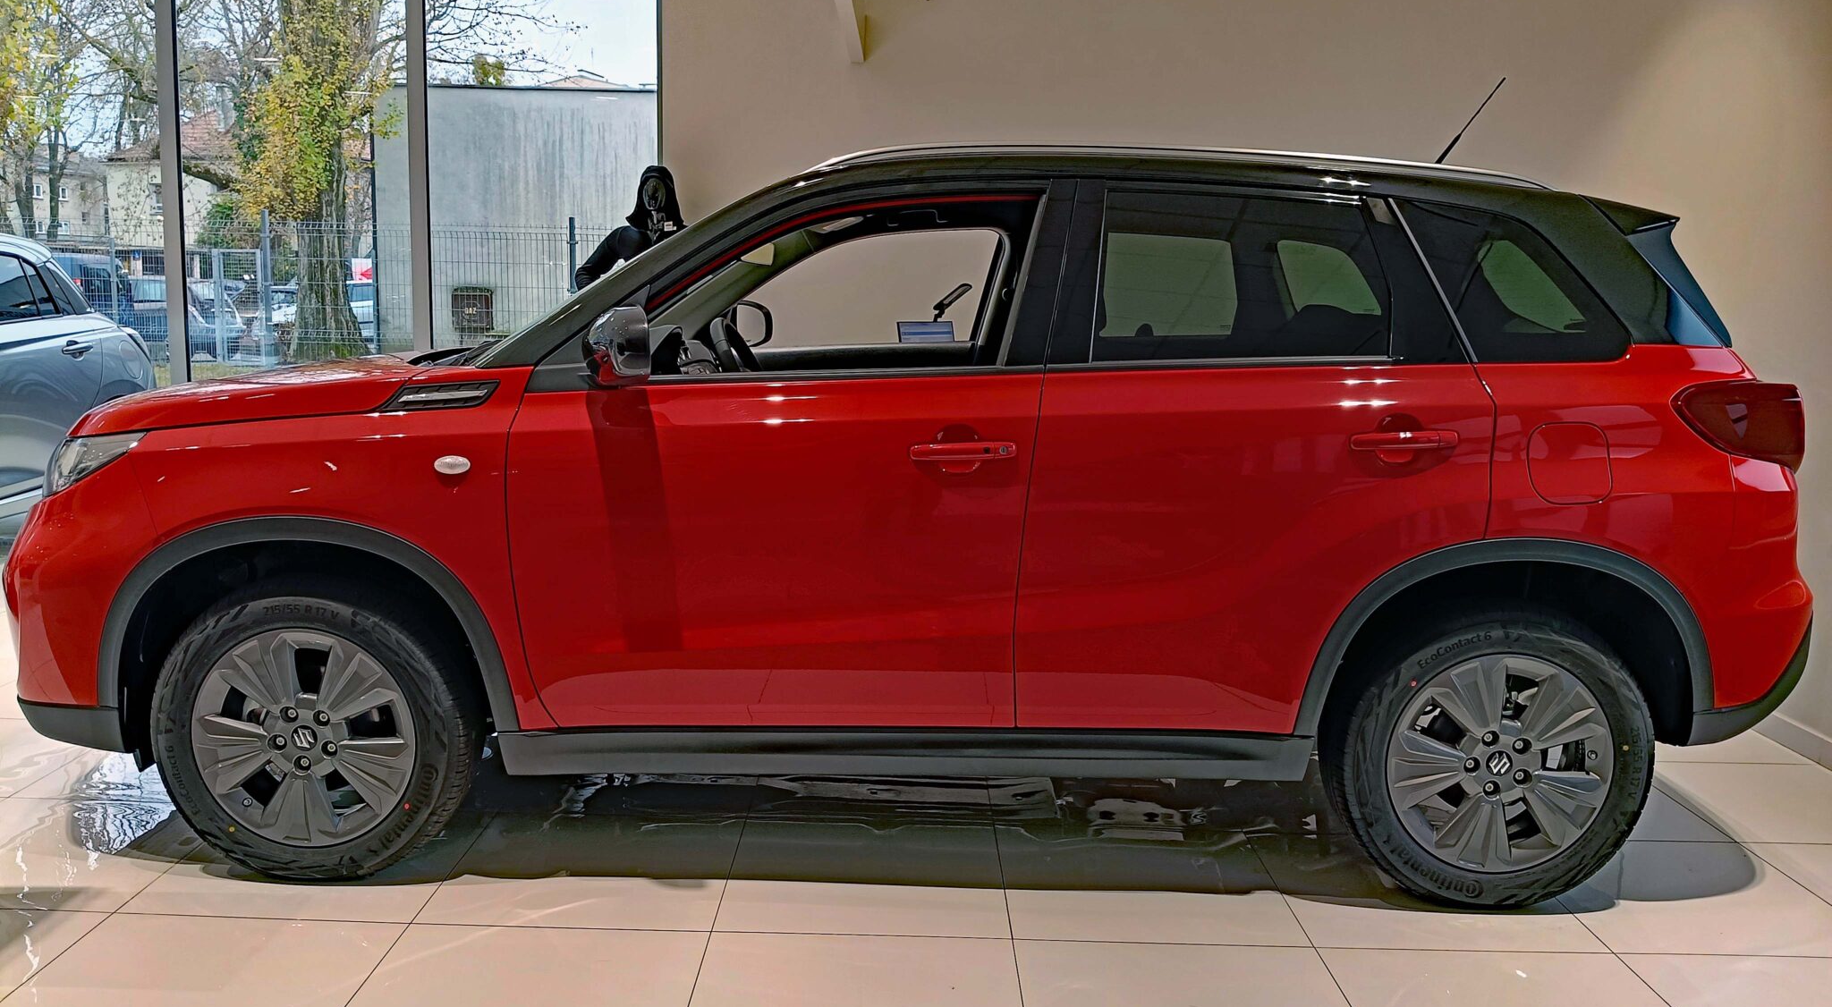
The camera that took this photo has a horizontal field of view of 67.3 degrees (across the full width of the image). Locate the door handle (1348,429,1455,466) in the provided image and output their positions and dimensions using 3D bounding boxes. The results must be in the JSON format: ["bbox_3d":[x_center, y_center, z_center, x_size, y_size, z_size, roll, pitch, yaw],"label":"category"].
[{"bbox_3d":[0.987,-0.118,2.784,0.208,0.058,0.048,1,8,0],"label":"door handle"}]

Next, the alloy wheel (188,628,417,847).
[{"bbox_3d":[-1.271,0.472,2.950,0.472,0.472,0.185,1,8,0],"label":"alloy wheel"}]

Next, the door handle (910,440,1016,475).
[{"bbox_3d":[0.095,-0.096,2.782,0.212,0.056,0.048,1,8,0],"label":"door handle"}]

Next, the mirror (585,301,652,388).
[{"bbox_3d":[-0.585,-0.315,2.715,0.125,0.160,0.225,1,8,0],"label":"mirror"}]

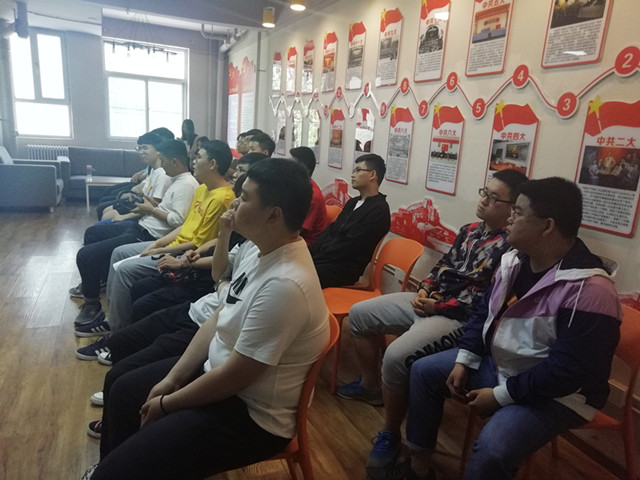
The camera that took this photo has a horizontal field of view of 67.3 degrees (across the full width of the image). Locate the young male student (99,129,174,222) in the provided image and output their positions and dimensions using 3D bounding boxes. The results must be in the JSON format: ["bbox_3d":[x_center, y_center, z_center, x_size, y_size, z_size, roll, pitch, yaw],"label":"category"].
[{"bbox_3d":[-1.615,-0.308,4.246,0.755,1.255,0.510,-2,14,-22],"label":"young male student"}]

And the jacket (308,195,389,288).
[{"bbox_3d":[0.193,-0.054,3.213,0.551,0.571,0.500,-2,14,-22],"label":"jacket"}]

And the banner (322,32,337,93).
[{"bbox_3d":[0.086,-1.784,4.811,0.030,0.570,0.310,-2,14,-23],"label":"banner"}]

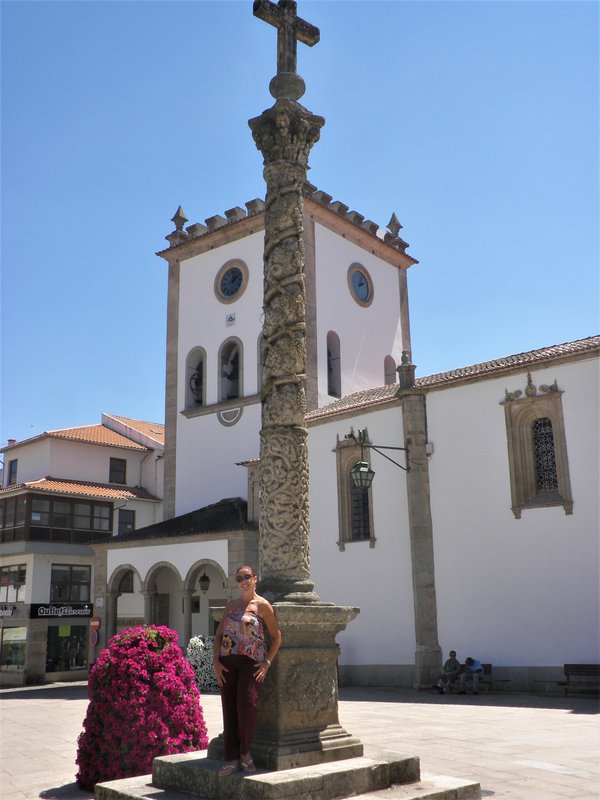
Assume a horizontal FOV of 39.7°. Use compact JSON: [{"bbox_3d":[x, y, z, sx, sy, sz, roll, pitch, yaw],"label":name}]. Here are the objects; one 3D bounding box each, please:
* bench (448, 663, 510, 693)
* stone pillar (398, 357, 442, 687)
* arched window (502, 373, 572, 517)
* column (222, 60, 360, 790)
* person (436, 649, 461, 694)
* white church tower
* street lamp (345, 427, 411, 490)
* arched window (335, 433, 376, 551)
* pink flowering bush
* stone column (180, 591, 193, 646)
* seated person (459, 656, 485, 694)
[{"bbox_3d":[4.913,7.993,23.793,1.900,0.820,0.620,-14,-19,41],"label":"bench"},{"bbox_3d":[3.640,3.600,26.308,0.780,10.609,0.720,-14,-19,41],"label":"stone pillar"},{"bbox_3d":[6.818,1.239,24.264,1.900,4.184,0.400,-14,-19,41],"label":"arched window"},{"bbox_3d":[-0.163,-0.172,8.210,1.000,6.870,1.000,11,-18,-39],"label":"column"},{"bbox_3d":[4.379,7.828,23.919,0.550,1.220,0.850,-14,-19,41],"label":"person"},{"bbox_3d":[-0.289,1.315,40.453,9.300,22.370,9.300,-12,-18,38],"label":"white church tower"},{"bbox_3d":[2.563,1.915,26.235,2.300,1.835,0.650,8,-17,-32],"label":"street lamp"},{"bbox_3d":[1.861,2.987,28.560,1.780,3.967,0.400,-14,-19,41],"label":"arched window"},{"bbox_3d":[-1.643,3.140,8.705,1.400,1.529,1.400,-1,-14,0],"label":"pink flowering bush"},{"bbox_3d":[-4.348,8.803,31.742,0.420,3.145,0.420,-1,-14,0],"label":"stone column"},{"bbox_3d":[4.873,7.796,23.499,0.550,1.070,0.800,-14,-19,41],"label":"seated person"}]

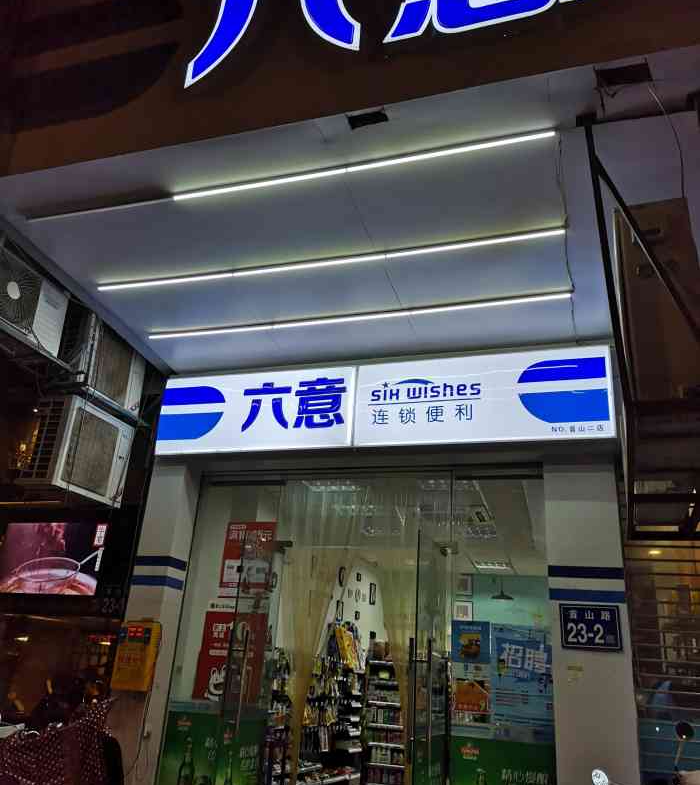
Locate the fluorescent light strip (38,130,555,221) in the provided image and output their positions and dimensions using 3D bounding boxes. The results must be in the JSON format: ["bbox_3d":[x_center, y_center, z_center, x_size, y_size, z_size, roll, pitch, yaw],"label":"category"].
[{"bbox_3d":[-0.547,-1.302,4.490,3.520,0.040,0.040,-4,-25,18],"label":"fluorescent light strip"}]

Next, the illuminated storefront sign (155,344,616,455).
[{"bbox_3d":[0.160,0.141,6.415,4.090,0.800,0.150,-4,-25,18],"label":"illuminated storefront sign"}]

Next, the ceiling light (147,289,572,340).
[{"bbox_3d":[-0.071,-0.613,5.941,3.580,0.040,0.040,-4,-25,18],"label":"ceiling light"}]

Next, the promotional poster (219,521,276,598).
[{"bbox_3d":[-0.907,1.492,6.506,0.490,0.680,0.015,-4,-25,18],"label":"promotional poster"}]

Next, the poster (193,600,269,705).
[{"bbox_3d":[-1.003,2.192,6.206,0.600,0.810,0.015,-4,-25,18],"label":"poster"}]

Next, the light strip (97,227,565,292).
[{"bbox_3d":[-0.298,-0.942,5.249,3.550,0.040,0.040,-4,-25,18],"label":"light strip"}]

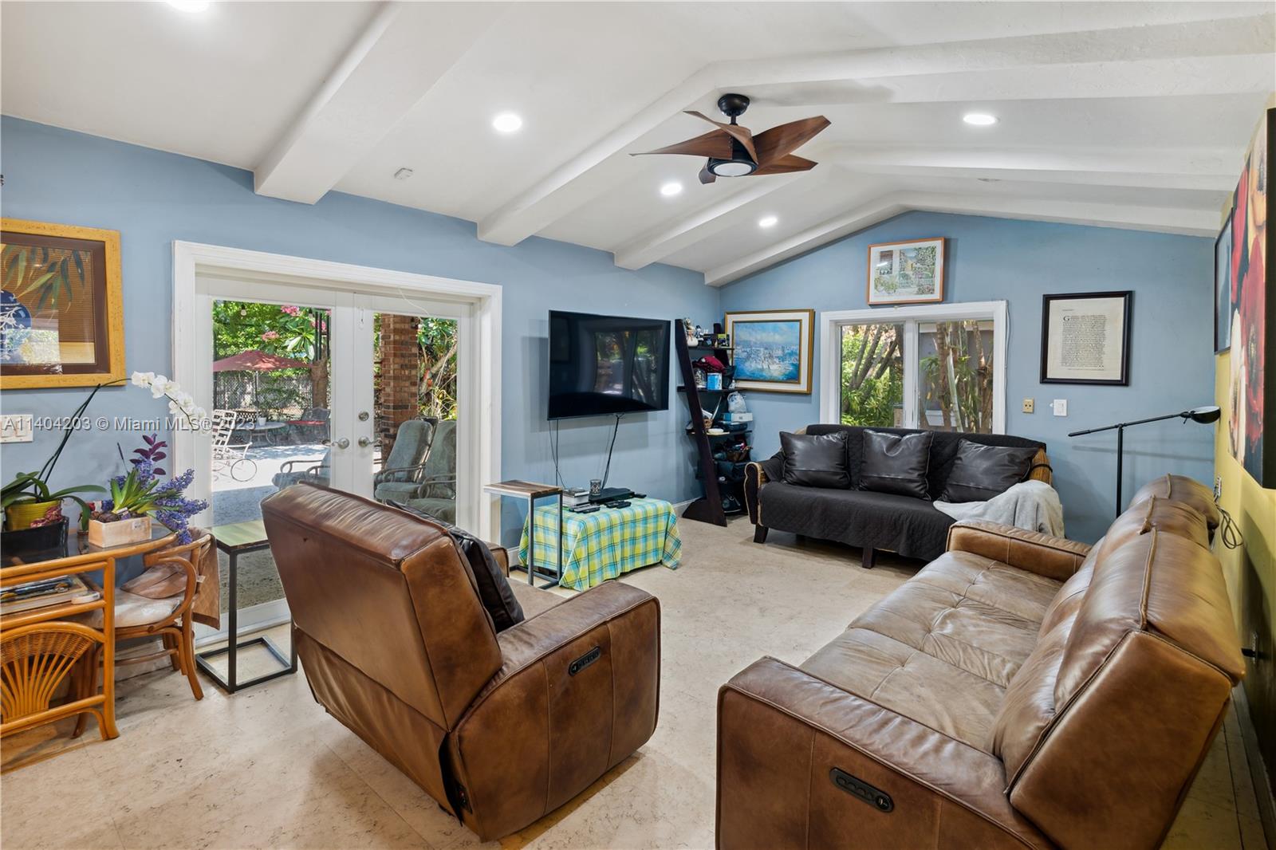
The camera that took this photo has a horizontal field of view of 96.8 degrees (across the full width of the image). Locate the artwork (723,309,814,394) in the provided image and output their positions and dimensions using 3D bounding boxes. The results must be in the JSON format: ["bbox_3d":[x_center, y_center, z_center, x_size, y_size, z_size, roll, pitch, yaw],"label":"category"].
[{"bbox_3d":[1.426,-0.829,6.308,1.060,0.910,0.050,4,4,41],"label":"artwork"}]

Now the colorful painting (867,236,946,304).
[{"bbox_3d":[2.524,-1.448,5.379,0.675,0.585,0.035,4,4,41],"label":"colorful painting"}]

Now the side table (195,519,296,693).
[{"bbox_3d":[-1.941,0.857,2.816,0.500,0.670,0.280,4,4,41],"label":"side table"}]

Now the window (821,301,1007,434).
[{"bbox_3d":[2.543,-0.511,5.409,1.650,1.220,0.100,4,4,41],"label":"window"}]

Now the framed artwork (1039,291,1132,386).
[{"bbox_3d":[3.545,-0.683,4.502,0.565,0.735,0.035,4,4,41],"label":"framed artwork"}]

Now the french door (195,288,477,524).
[{"bbox_3d":[-1.805,0.141,3.618,0.090,1.930,1.660,4,4,41],"label":"french door"}]

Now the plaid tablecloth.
[{"bbox_3d":[-0.298,0.838,4.328,0.820,0.440,0.930,4,4,41],"label":"plaid tablecloth"}]

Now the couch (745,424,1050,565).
[{"bbox_3d":[2.020,0.577,4.552,2.130,0.950,0.930,4,4,41],"label":"couch"}]

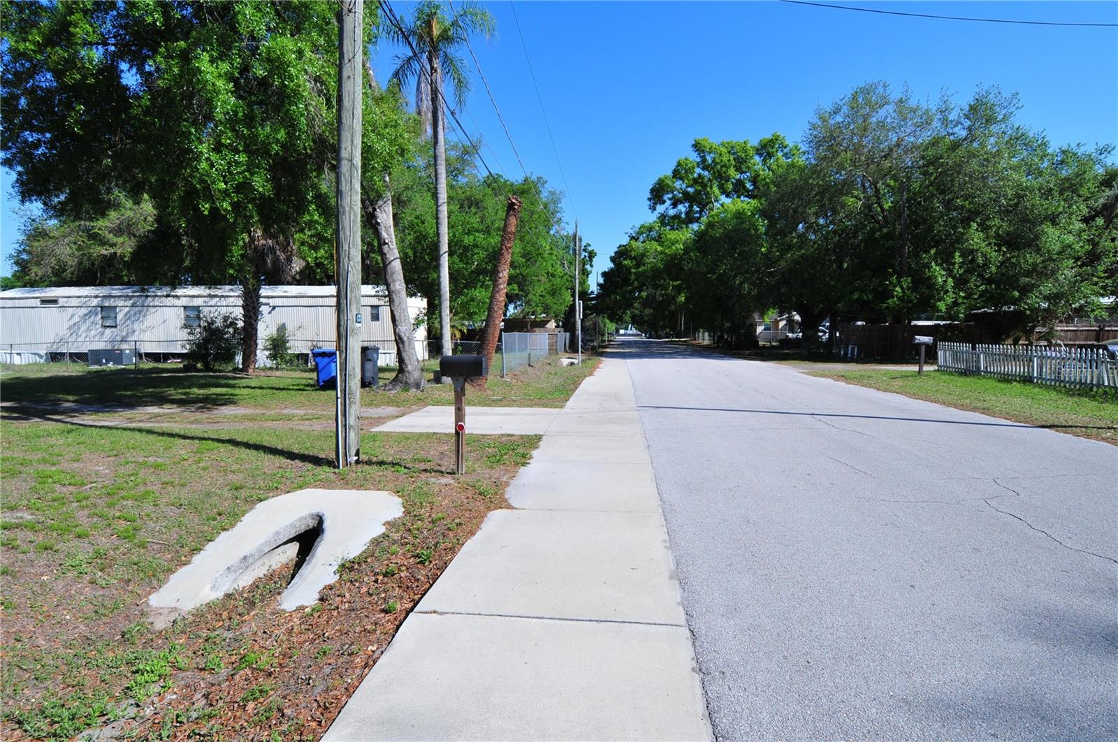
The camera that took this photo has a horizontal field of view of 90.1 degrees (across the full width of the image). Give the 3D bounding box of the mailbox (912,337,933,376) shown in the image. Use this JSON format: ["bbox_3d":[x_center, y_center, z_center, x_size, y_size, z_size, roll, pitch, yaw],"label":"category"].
[{"bbox_3d":[11.500,-0.510,17.650,0.540,1.210,0.220,0,4,6],"label":"mailbox"}]

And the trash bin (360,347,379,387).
[{"bbox_3d":[-5.550,-0.140,16.250,0.660,1.150,0.780,-2,4,-22],"label":"trash bin"}]

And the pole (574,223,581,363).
[{"bbox_3d":[1.485,-6.670,45.160,0.280,10.450,0.280,0,4,6],"label":"pole"}]

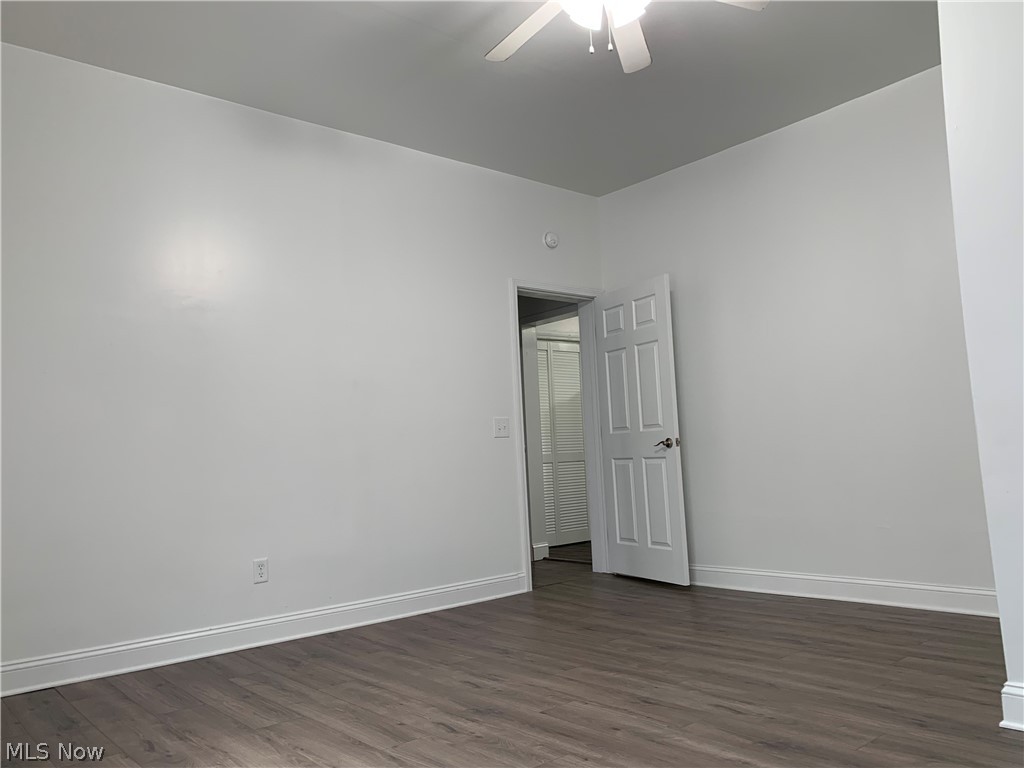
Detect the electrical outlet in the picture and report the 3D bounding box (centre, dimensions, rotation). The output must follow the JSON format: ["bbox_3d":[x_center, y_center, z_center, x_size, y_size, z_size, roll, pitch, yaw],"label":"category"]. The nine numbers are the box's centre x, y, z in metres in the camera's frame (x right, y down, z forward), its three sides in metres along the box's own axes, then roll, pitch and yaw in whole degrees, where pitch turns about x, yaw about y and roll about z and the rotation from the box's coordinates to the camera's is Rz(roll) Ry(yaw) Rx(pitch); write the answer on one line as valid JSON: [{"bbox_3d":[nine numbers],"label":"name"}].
[{"bbox_3d":[-1.282,0.953,3.927,0.075,0.120,0.010,2,-7,-40],"label":"electrical outlet"}]

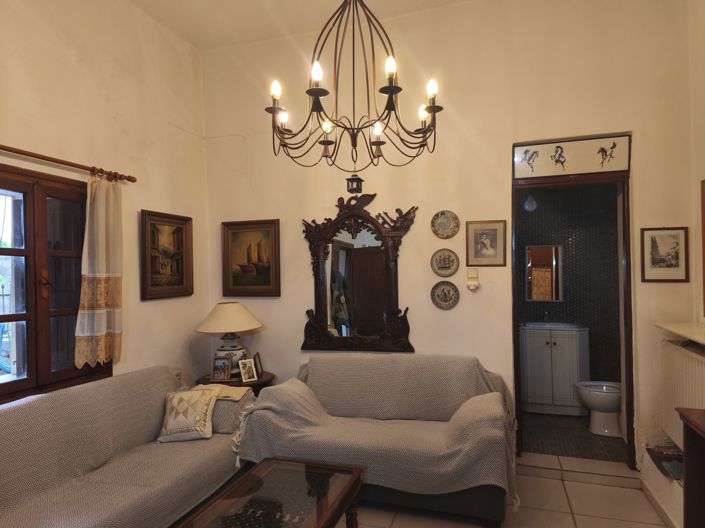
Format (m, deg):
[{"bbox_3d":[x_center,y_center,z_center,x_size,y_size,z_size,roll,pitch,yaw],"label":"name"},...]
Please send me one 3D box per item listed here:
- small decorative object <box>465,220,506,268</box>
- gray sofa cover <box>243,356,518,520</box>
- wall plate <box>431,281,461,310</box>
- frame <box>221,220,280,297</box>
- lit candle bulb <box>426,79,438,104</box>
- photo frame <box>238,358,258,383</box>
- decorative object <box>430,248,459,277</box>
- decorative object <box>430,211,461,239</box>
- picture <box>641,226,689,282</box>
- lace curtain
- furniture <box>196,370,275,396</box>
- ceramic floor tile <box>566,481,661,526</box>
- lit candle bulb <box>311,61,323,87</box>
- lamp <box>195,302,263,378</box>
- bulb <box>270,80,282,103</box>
[{"bbox_3d":[0.999,-0.153,3.501,0.293,0.348,0.020,-1,0,17],"label":"small decorative object"},{"bbox_3d":[0.168,1.044,3.156,1.710,0.770,0.780,-1,0,16],"label":"gray sofa cover"},{"bbox_3d":[0.714,0.241,3.586,0.223,0.223,0.025,-1,0,17],"label":"wall plate"},{"bbox_3d":[-0.878,-0.042,4.070,0.568,0.661,0.040,-1,0,17],"label":"frame"},{"bbox_3d":[0.323,-0.700,1.890,0.039,0.090,0.039,-1,0,16],"label":"lit candle bulb"},{"bbox_3d":[-0.762,0.782,3.440,0.112,0.165,0.020,-1,-18,-36],"label":"photo frame"},{"bbox_3d":[0.693,-0.009,3.490,0.215,0.215,0.025,-1,0,16],"label":"decorative object"},{"bbox_3d":[0.693,-0.292,3.491,0.215,0.215,0.025,-1,0,16],"label":"decorative object"},{"bbox_3d":[2.105,-0.060,3.159,0.282,0.374,0.022,-1,0,17],"label":"picture"},{"bbox_3d":[-1.528,0.043,2.828,0.085,1.110,0.330,-1,0,16],"label":"lace curtain"},{"bbox_3d":[-0.935,1.228,3.721,0.620,0.630,0.620,-1,0,17],"label":"furniture"},{"bbox_3d":[1.587,1.469,2.889,0.475,0.010,0.425,-1,0,16],"label":"ceramic floor tile"},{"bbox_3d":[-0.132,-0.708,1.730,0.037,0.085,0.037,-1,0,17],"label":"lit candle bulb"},{"bbox_3d":[-0.938,0.580,3.570,0.510,0.560,0.510,-1,0,16],"label":"lamp"},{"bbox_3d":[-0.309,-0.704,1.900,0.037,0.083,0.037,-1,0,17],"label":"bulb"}]

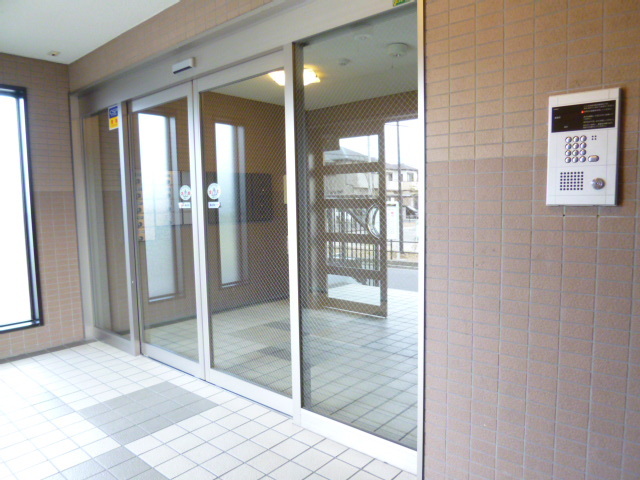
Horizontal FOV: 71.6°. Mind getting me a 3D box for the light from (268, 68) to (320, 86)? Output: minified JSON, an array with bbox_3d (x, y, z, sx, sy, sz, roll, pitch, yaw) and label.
[{"bbox_3d":[-0.235,-1.498,4.090,0.340,0.080,0.340,3,6,40],"label":"light"}]

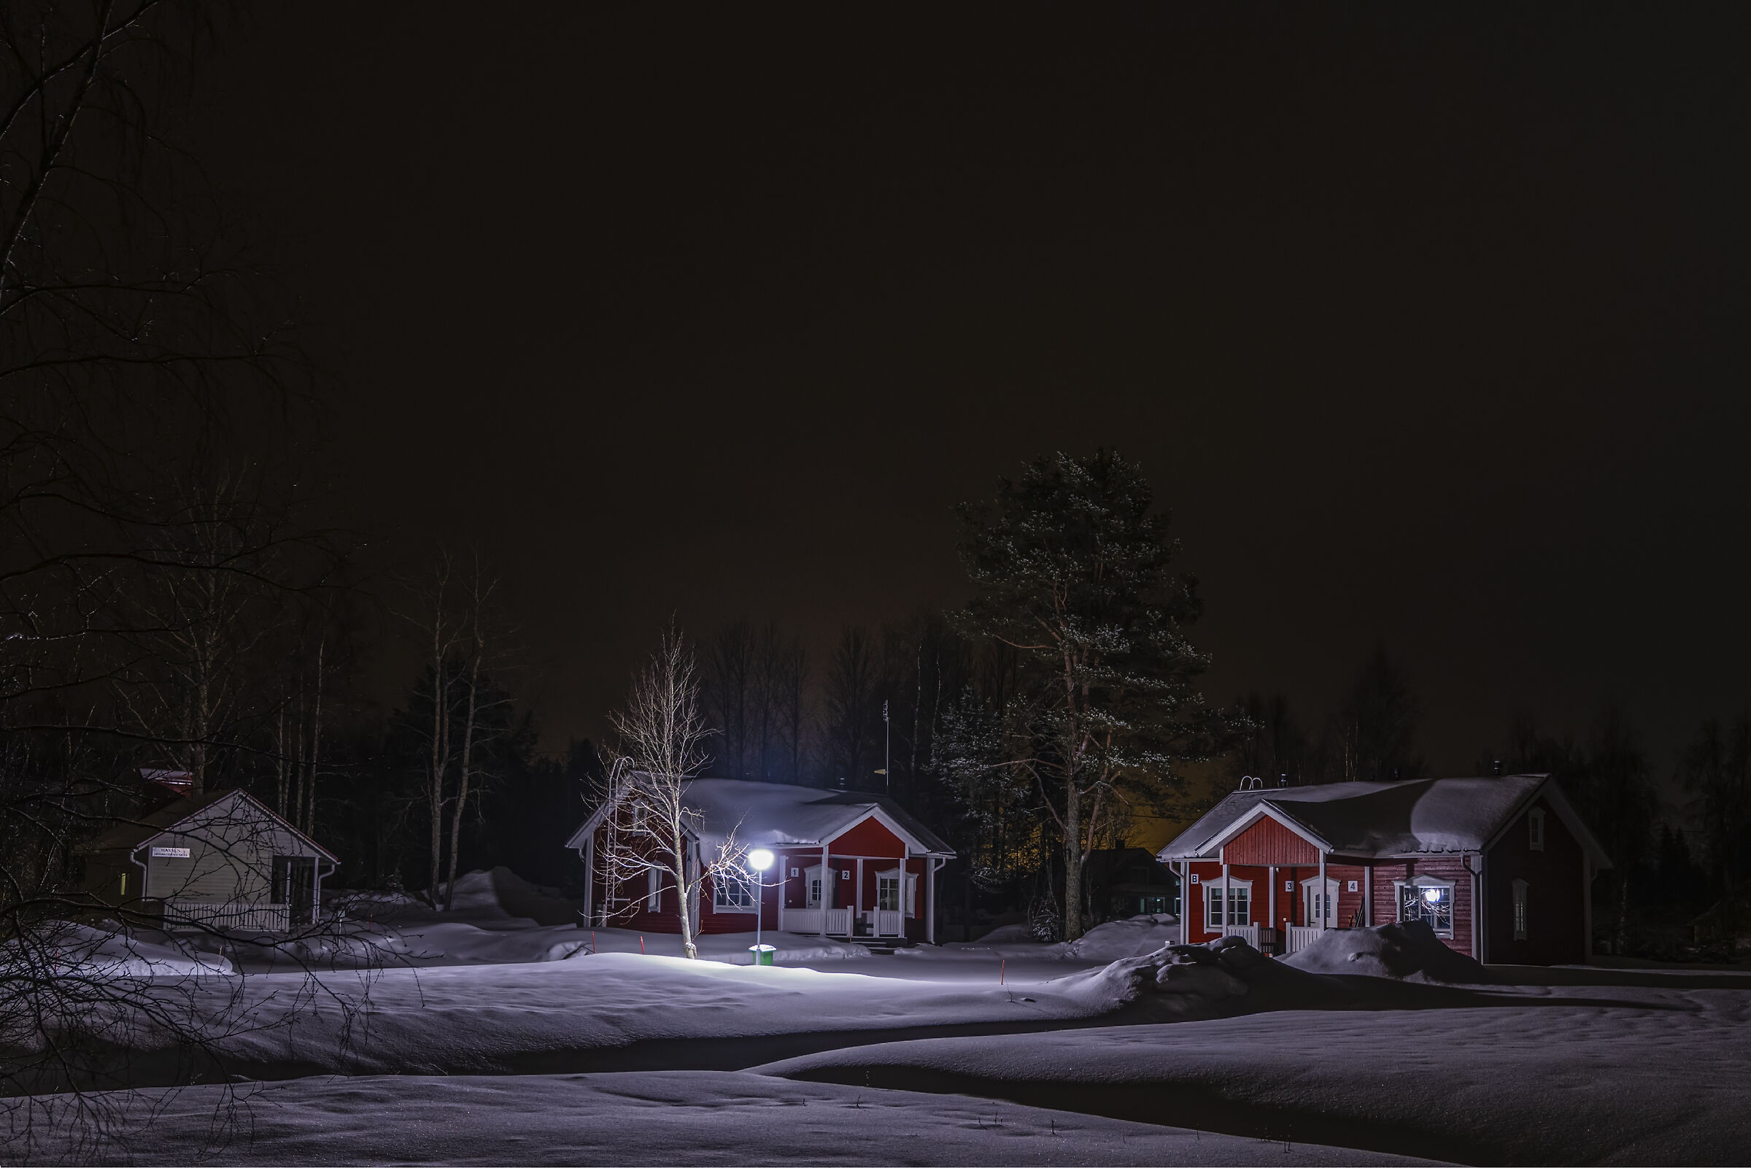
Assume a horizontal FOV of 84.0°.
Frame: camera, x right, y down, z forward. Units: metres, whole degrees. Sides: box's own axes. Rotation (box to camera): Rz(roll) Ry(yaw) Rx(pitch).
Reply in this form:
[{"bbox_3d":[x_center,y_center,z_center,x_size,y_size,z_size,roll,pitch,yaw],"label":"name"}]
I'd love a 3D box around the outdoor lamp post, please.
[{"bbox_3d":[-2.900,8.227,24.708,0.660,2.905,0.660,0,-15,0],"label":"outdoor lamp post"}]

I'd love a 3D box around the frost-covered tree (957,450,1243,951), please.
[{"bbox_3d":[8.264,3.573,36.332,10.728,18.529,10.192,0,-15,0],"label":"frost-covered tree"}]

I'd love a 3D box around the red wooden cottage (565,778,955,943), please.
[{"bbox_3d":[-3.950,9.750,34.400,10.800,5.500,8.300,13,-20,-40],"label":"red wooden cottage"}]

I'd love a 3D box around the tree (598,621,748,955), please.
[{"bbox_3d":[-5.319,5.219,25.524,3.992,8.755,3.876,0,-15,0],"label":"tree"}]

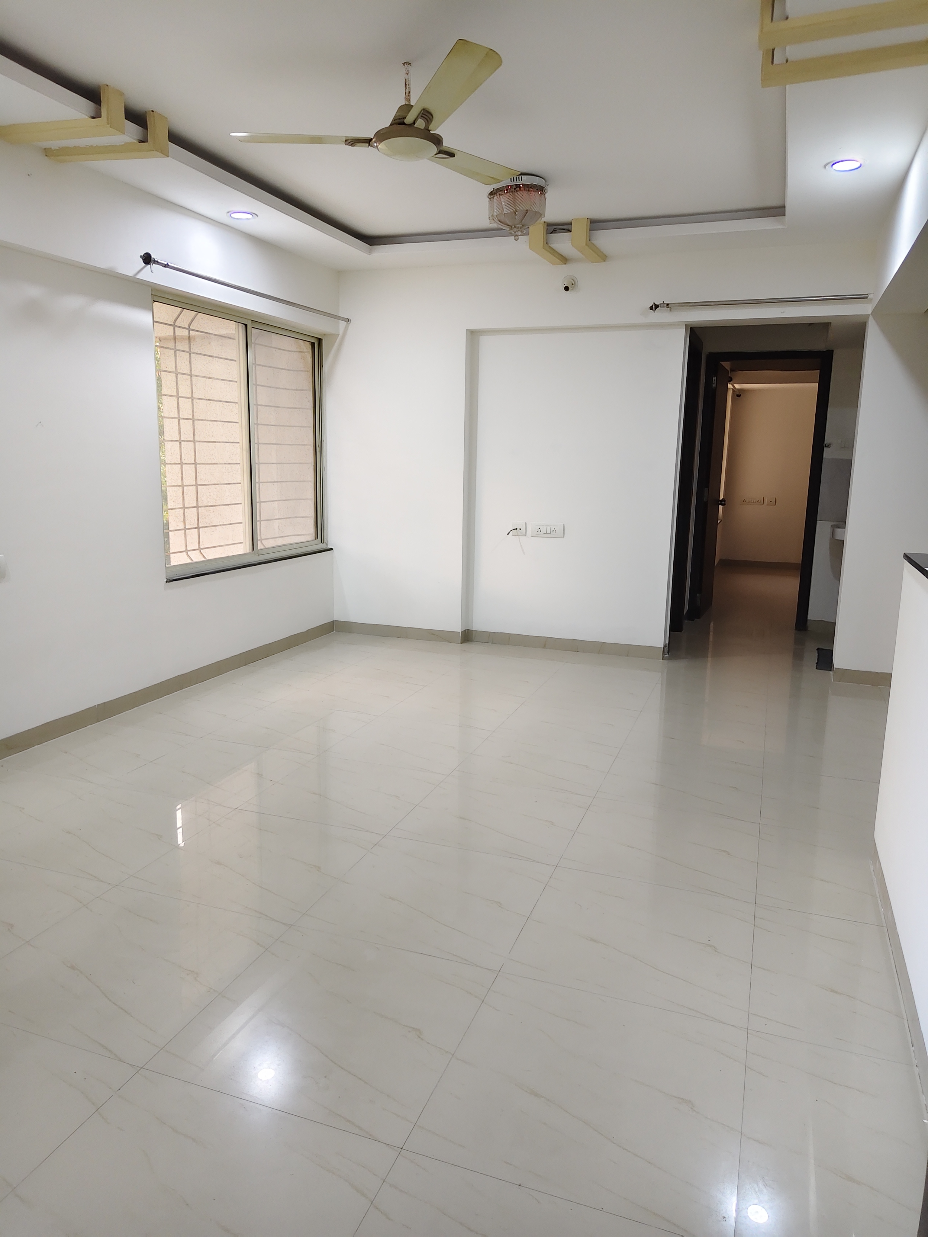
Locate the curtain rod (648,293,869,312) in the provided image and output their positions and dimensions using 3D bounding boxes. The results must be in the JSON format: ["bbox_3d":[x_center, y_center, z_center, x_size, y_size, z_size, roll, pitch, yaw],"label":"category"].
[{"bbox_3d":[1.654,-1.799,4.685,1.180,0.055,0.060,5,12,20],"label":"curtain rod"}]

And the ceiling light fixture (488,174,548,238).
[{"bbox_3d":[0.267,-2.010,4.052,0.310,0.270,0.310,1,11,0],"label":"ceiling light fixture"}]

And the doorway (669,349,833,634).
[{"bbox_3d":[2.259,-0.963,6.347,0.900,2.070,0.150,5,12,20],"label":"doorway"}]

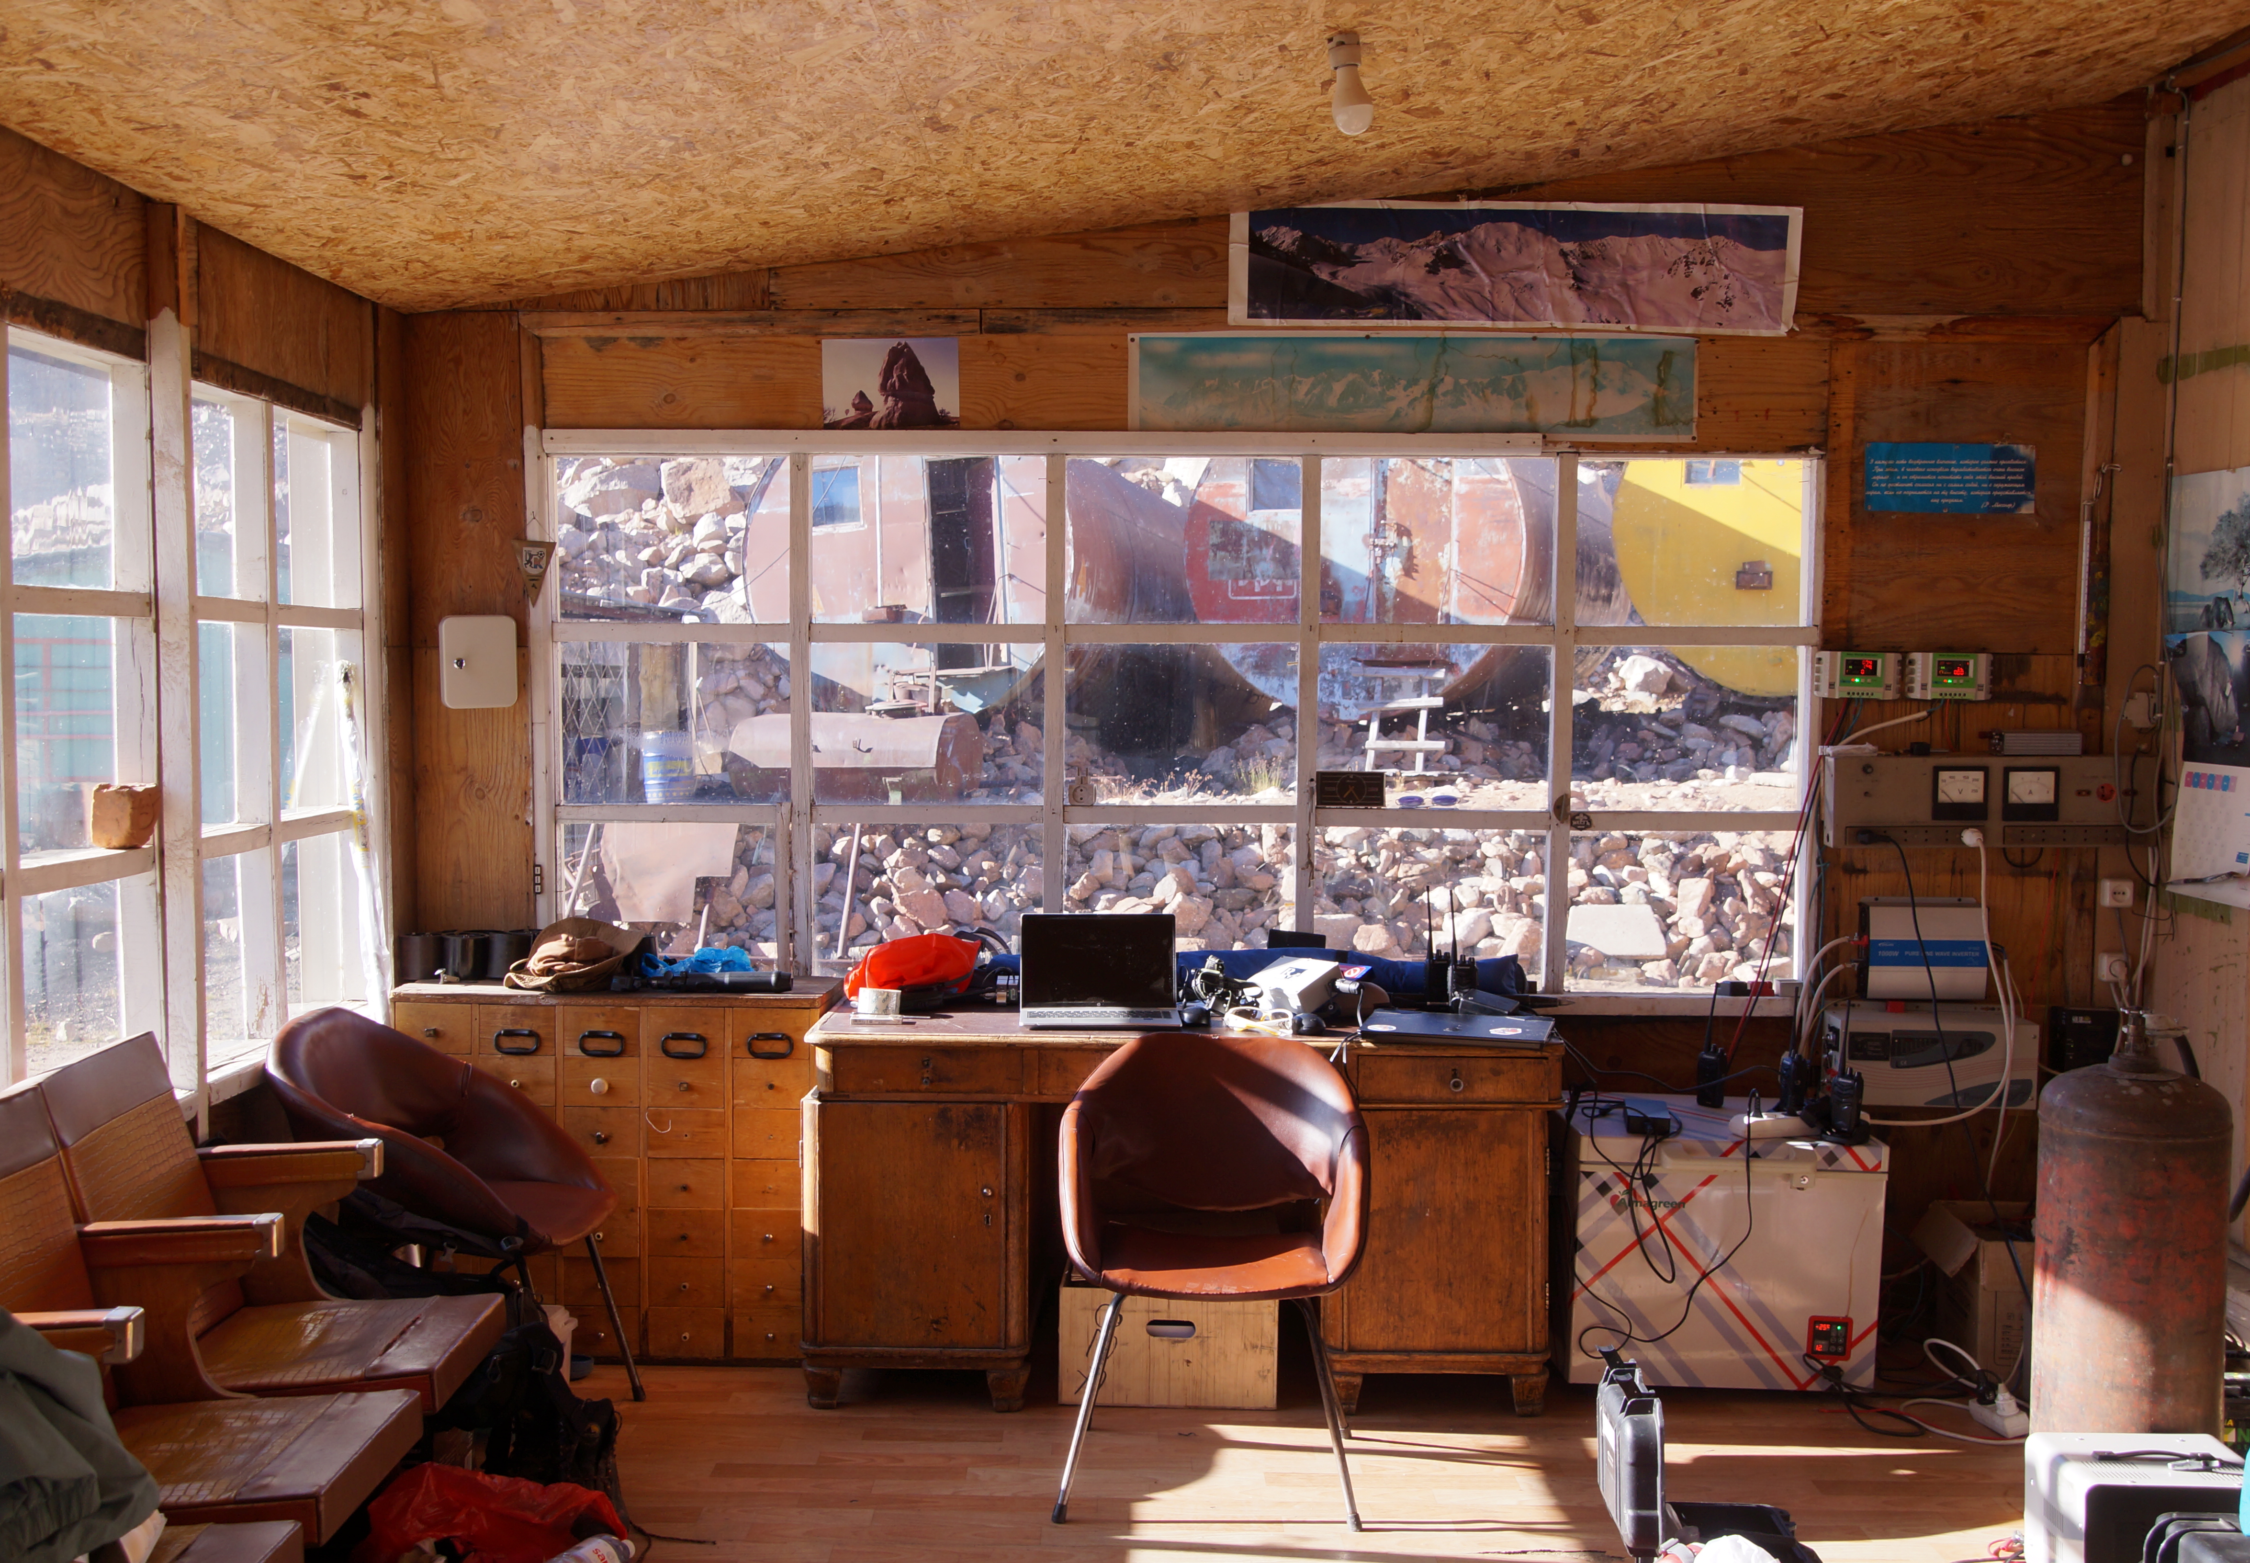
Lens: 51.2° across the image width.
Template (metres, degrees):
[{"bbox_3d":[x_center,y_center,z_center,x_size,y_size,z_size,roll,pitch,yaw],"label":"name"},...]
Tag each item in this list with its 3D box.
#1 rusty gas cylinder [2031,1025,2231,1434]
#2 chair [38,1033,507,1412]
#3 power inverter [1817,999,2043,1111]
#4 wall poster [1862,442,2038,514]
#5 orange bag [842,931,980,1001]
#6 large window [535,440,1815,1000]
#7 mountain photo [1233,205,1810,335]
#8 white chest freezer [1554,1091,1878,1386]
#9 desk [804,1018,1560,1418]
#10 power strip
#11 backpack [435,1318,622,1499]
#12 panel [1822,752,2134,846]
[{"bbox_3d":[1.706,0.871,3.987,0.300,0.980,0.300,0,3,1],"label":"rusty gas cylinder"},{"bbox_3d":[-1.378,0.899,3.924,0.620,0.900,0.580,0,3,1],"label":"chair"},{"bbox_3d":[1.863,0.640,5.444,0.450,0.205,0.165,0,3,0],"label":"power inverter"},{"bbox_3d":[1.914,-0.703,5.452,0.397,0.165,0.010,0,3,0],"label":"wall poster"},{"bbox_3d":[-0.479,0.412,5.282,0.310,0.144,0.200,0,3,0],"label":"orange bag"},{"bbox_3d":[0.115,-0.141,5.499,2.979,1.302,0.080,0,3,0],"label":"large window"},{"bbox_3d":[0.892,-1.171,5.366,1.300,0.285,0.012,0,3,1],"label":"mountain photo"},{"bbox_3d":[1.300,1.018,5.256,0.660,0.535,0.490,1,3,4],"label":"white chest freezer"},{"bbox_3d":[0.123,0.894,5.143,1.560,0.785,0.730,0,3,1],"label":"desk"},{"bbox_3d":[1.784,1.291,4.803,0.058,0.045,0.190,0,3,-11],"label":"power strip"},{"bbox_3d":[-1.125,1.132,4.432,0.260,0.330,0.300,3,4,38],"label":"backpack"},{"bbox_3d":[1.982,0.045,5.444,0.705,0.213,0.100,0,3,0],"label":"panel"}]

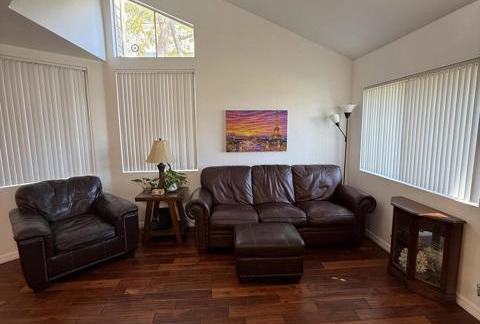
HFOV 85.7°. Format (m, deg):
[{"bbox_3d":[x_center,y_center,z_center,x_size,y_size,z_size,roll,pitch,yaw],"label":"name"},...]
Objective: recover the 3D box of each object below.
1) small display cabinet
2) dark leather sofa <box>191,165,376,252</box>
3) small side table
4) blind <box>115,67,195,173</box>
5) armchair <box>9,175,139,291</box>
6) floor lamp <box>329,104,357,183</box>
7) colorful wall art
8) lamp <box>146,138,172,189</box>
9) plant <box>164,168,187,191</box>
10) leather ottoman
[{"bbox_3d":[1.674,0.797,2.504,0.260,0.717,0.790,-1,8,-4],"label":"small display cabinet"},{"bbox_3d":[0.509,0.550,3.528,2.300,0.970,0.880,-1,8,-2],"label":"dark leather sofa"},{"bbox_3d":[-1.024,0.737,3.571,0.610,0.630,0.570,-1,8,-4],"label":"small side table"},{"bbox_3d":[-1.170,-0.558,3.744,1.070,1.410,0.070,-1,8,-4],"label":"blind"},{"bbox_3d":[-1.902,0.693,3.004,0.900,0.890,1.100,6,10,43],"label":"armchair"},{"bbox_3d":[1.498,0.084,3.783,0.380,1.800,0.280,-1,8,-4],"label":"floor lamp"},{"bbox_3d":[0.262,-0.445,3.829,0.910,0.620,0.035,-1,8,-4],"label":"colorful wall art"},{"bbox_3d":[-1.073,0.055,3.548,0.360,0.730,0.360,-1,8,-4],"label":"lamp"},{"bbox_3d":[-0.868,0.240,3.537,0.360,0.350,0.330,-1,8,-4],"label":"plant"},{"bbox_3d":[0.286,0.930,2.702,0.660,0.440,0.540,-1,8,1],"label":"leather ottoman"}]

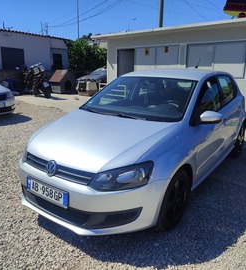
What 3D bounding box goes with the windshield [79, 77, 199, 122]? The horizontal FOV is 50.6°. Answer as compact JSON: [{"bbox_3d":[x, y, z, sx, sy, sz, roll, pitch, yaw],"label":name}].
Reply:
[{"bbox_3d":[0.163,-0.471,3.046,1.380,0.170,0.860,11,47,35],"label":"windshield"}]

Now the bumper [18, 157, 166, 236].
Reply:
[{"bbox_3d":[-0.488,0.484,2.382,1.660,0.500,0.550,11,19,35],"label":"bumper"}]

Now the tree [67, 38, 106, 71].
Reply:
[{"bbox_3d":[-2.387,-4.843,17.116,2.900,3.100,2.400,-2,16,-7],"label":"tree"}]

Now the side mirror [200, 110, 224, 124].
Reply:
[{"bbox_3d":[0.916,-0.191,2.708,0.220,0.145,0.130,11,19,35],"label":"side mirror"}]

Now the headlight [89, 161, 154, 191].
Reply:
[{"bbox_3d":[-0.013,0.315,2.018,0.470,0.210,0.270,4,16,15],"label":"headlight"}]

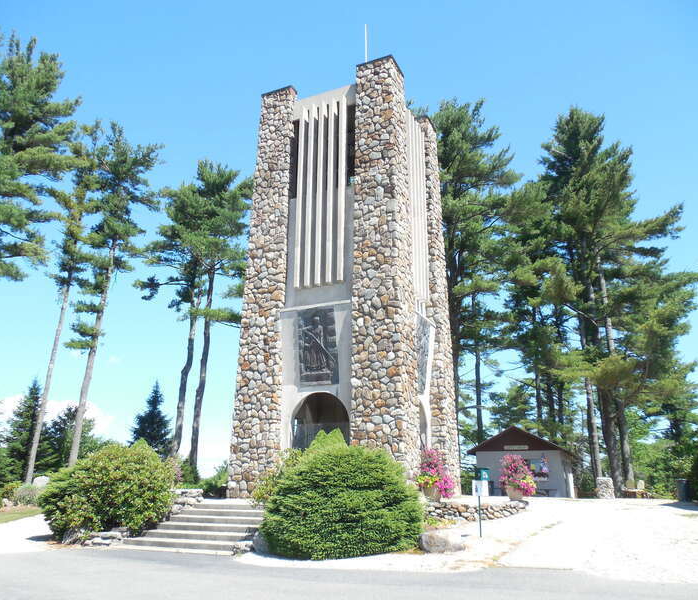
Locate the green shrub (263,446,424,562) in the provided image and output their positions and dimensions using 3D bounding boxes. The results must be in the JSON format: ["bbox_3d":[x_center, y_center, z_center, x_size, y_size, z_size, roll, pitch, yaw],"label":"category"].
[{"bbox_3d":[-0.198,4.632,13.697,3.850,2.320,3.600,0,-17,0],"label":"green shrub"}]

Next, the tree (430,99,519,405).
[{"bbox_3d":[8.287,-2.066,39.408,6.690,27.450,7.500,-4,-18,12],"label":"tree"}]

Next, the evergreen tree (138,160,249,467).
[{"bbox_3d":[-9.846,0.717,35.282,6.600,20.700,6.000,0,-17,0],"label":"evergreen tree"}]

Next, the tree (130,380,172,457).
[{"bbox_3d":[-15.040,9.998,43.999,3.350,7.760,3.350,6,-18,-18],"label":"tree"}]

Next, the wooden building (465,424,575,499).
[{"bbox_3d":[10.365,9.885,34.955,5.200,3.900,5.500,-8,-19,24],"label":"wooden building"}]

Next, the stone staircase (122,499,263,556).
[{"bbox_3d":[-3.490,5.657,14.446,3.400,0.880,3.300,-7,-18,23],"label":"stone staircase"}]

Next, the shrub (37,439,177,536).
[{"bbox_3d":[-6.902,5.349,16.445,3.700,2.510,3.400,7,-19,-21],"label":"shrub"}]

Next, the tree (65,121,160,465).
[{"bbox_3d":[-12.947,-0.609,31.504,4.700,20.900,4.600,0,-17,0],"label":"tree"}]

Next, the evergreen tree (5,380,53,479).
[{"bbox_3d":[-23.484,9.783,43.007,4.170,7.910,4.170,9,-19,-27],"label":"evergreen tree"}]

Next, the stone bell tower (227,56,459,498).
[{"bbox_3d":[0.196,-0.555,24.422,6.750,16.800,6.750,-8,-19,24],"label":"stone bell tower"}]

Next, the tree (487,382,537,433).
[{"bbox_3d":[11.108,9.144,39.018,3.400,7.200,3.300,0,-17,0],"label":"tree"}]

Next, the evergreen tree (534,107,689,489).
[{"bbox_3d":[16.377,-1.145,37.037,9.360,26.350,9.000,-8,-19,24],"label":"evergreen tree"}]

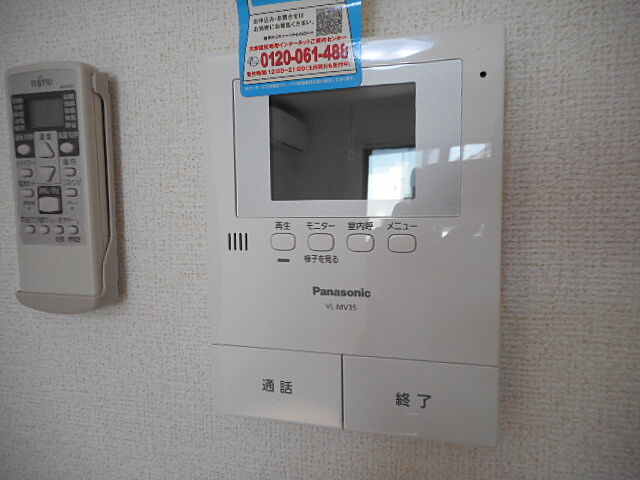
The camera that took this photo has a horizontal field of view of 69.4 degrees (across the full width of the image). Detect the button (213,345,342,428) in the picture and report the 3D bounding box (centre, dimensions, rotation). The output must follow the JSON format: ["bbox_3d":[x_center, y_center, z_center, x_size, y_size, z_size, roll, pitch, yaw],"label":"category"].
[{"bbox_3d":[-0.021,0.071,0.231,0.069,0.037,0.007,1,6,15],"label":"button"}]

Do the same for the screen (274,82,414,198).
[{"bbox_3d":[0.009,-0.043,0.209,0.067,0.049,0.005,1,6,15],"label":"screen"}]

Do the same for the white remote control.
[{"bbox_3d":[-0.148,-0.028,0.268,0.054,0.137,0.024,1,6,15],"label":"white remote control"}]

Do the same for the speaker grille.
[{"bbox_3d":[-0.040,0.001,0.226,0.011,0.008,0.003,1,6,15],"label":"speaker grille"}]

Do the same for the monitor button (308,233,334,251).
[{"bbox_3d":[0.001,0.001,0.215,0.012,0.009,0.004,1,6,15],"label":"monitor button"}]

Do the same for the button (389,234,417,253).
[{"bbox_3d":[0.037,0.002,0.205,0.012,0.008,0.004,1,6,15],"label":"button"}]

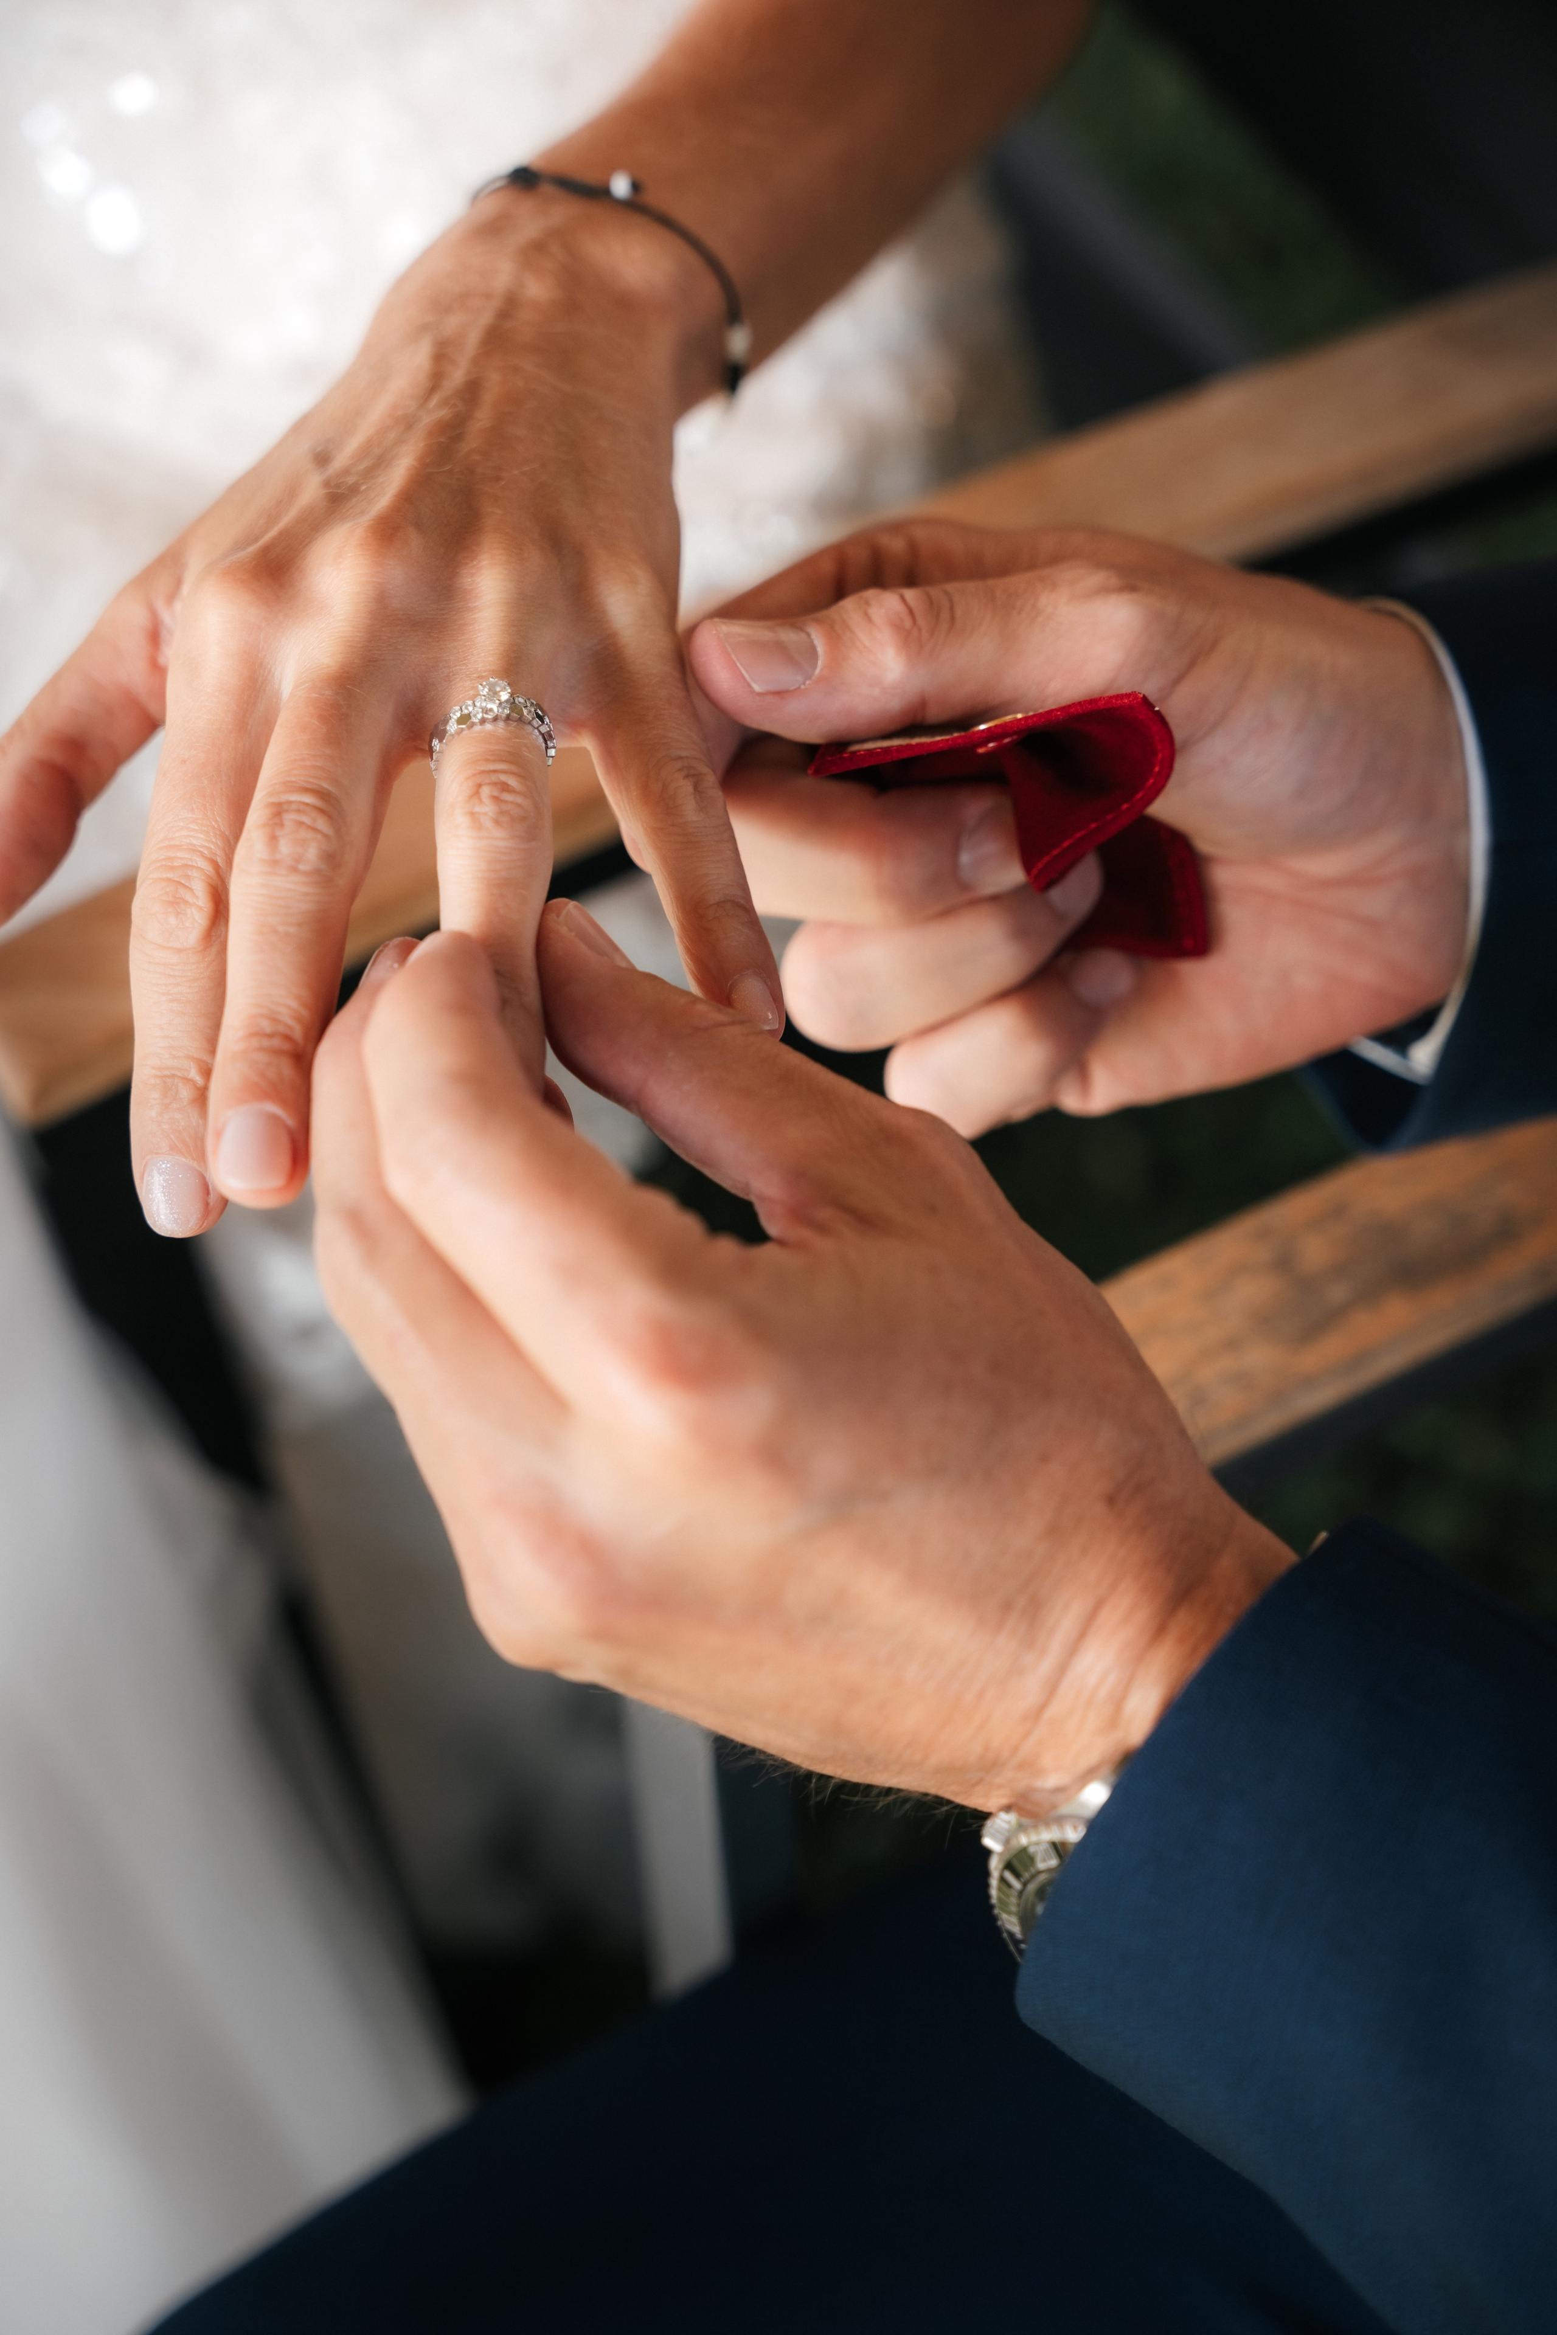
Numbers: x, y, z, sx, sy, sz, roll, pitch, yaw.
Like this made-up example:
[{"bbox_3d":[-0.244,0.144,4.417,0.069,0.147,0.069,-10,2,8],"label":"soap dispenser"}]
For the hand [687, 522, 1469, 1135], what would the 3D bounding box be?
[{"bbox_3d":[0.050,-0.056,0.645,0.128,0.098,0.082,0,14,0],"label":"hand"}]

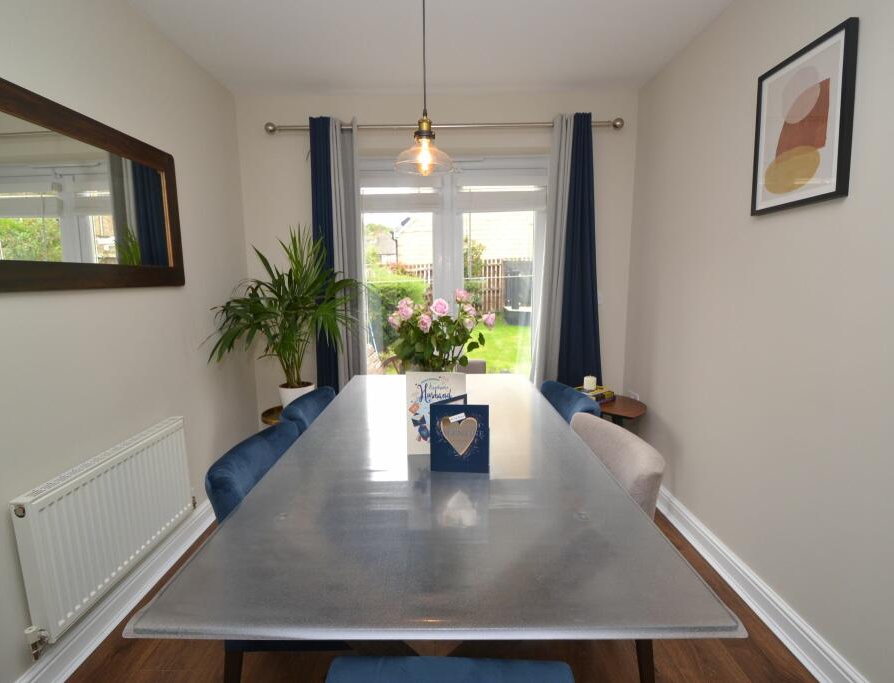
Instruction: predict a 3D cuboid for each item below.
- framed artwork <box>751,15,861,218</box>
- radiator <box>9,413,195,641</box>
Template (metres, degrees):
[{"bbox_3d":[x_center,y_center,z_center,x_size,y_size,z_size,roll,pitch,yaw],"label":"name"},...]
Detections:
[{"bbox_3d":[1.168,-0.707,1.433,0.027,0.500,0.365,-1,8,0],"label":"framed artwork"},{"bbox_3d":[-1.205,0.623,1.592,0.070,0.450,0.730,-1,8,0],"label":"radiator"}]

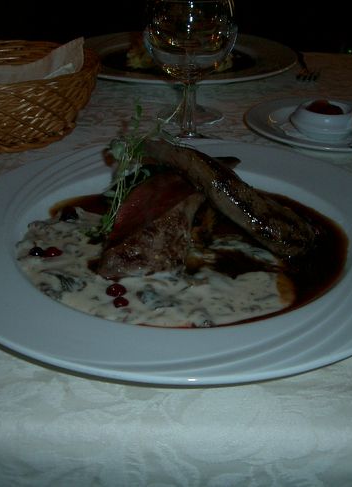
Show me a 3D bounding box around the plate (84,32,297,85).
[{"bbox_3d":[0.005,-0.229,0.833,0.296,0.027,0.296,0,29,0],"label":"plate"}]

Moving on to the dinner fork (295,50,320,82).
[{"bbox_3d":[0.163,-0.251,0.880,0.025,0.021,0.201,1,29,2],"label":"dinner fork"}]

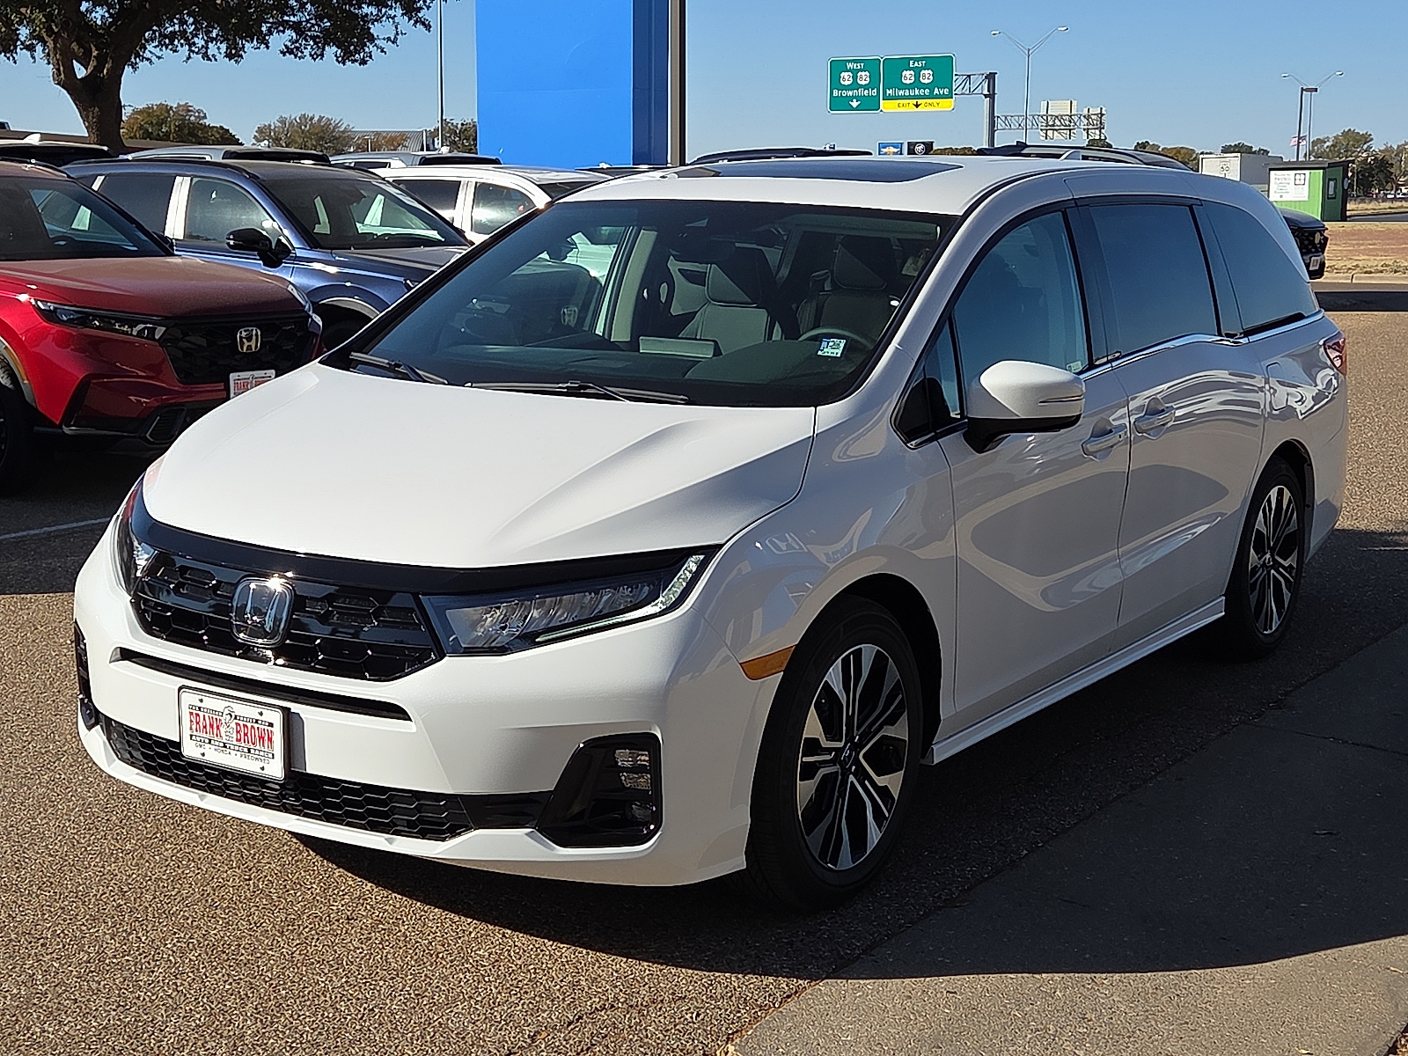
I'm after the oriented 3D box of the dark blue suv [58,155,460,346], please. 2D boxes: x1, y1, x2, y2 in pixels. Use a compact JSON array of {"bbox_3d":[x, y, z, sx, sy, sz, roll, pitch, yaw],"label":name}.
[{"bbox_3d":[-2.907,-1.721,14.075,4.690,1.685,1.865,7,12,33],"label":"dark blue suv"}]

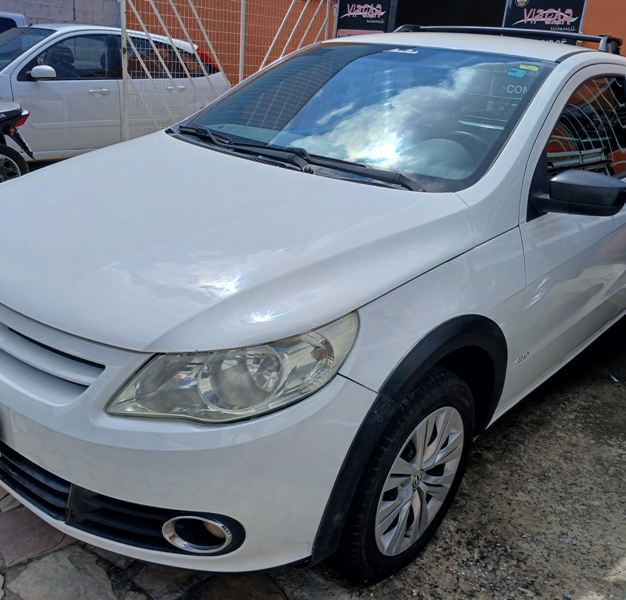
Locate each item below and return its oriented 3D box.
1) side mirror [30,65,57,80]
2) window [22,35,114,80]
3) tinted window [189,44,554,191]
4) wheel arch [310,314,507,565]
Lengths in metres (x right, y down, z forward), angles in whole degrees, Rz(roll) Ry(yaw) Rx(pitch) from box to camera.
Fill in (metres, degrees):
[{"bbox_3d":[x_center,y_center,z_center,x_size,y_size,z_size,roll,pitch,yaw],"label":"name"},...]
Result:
[{"bbox_3d":[-2.501,-2.109,5.577,0.230,0.145,0.130,19,26,35],"label":"side mirror"},{"bbox_3d":[-2.441,-2.394,5.899,0.060,0.460,1.000,-3,12,41],"label":"window"},{"bbox_3d":[0.146,-0.713,2.121,1.270,0.110,0.860,21,54,37],"label":"tinted window"},{"bbox_3d":[0.283,0.282,1.520,0.110,0.490,0.800,21,25,37],"label":"wheel arch"}]

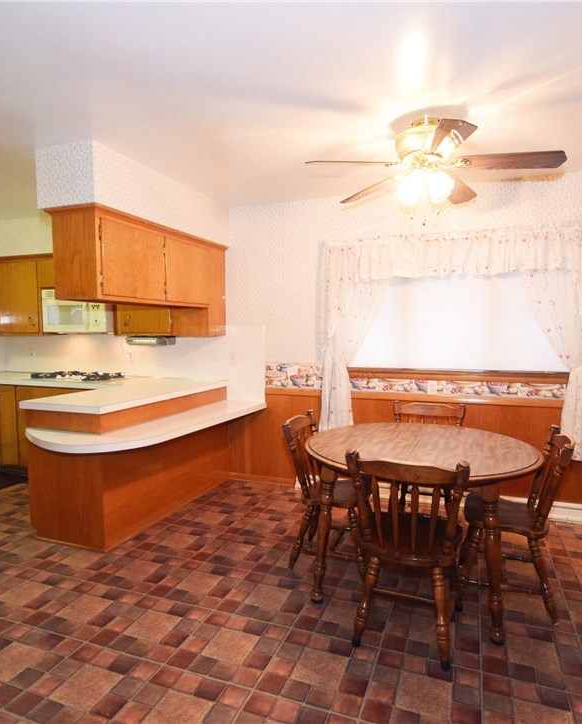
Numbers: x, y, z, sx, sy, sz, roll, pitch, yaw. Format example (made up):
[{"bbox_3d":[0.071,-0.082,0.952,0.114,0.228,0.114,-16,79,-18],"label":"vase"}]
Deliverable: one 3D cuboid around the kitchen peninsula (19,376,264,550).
[{"bbox_3d":[-1.048,0.697,3.491,1.160,0.915,1.770,1,4,21],"label":"kitchen peninsula"}]

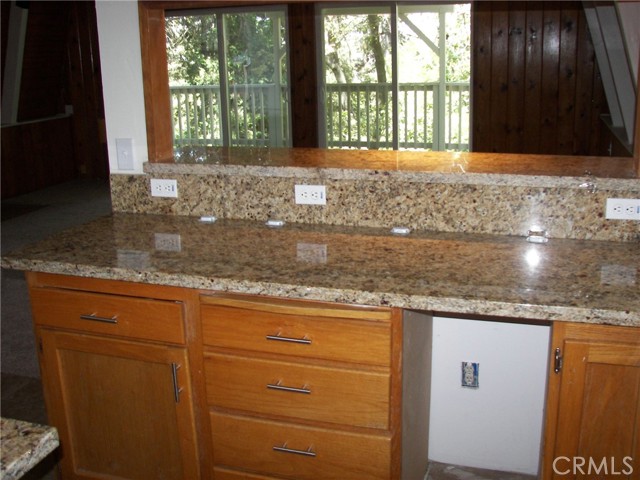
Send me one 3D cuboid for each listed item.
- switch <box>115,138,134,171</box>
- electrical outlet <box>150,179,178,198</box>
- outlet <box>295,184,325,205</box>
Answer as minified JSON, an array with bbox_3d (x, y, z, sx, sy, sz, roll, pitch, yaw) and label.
[{"bbox_3d":[-0.756,-0.333,2.580,0.070,0.114,0.015,3,15,18],"label":"switch"},{"bbox_3d":[-0.597,-0.199,2.548,0.114,0.070,0.010,3,15,18],"label":"electrical outlet"},{"bbox_3d":[-0.034,-0.161,2.370,0.114,0.070,0.010,3,15,18],"label":"outlet"}]

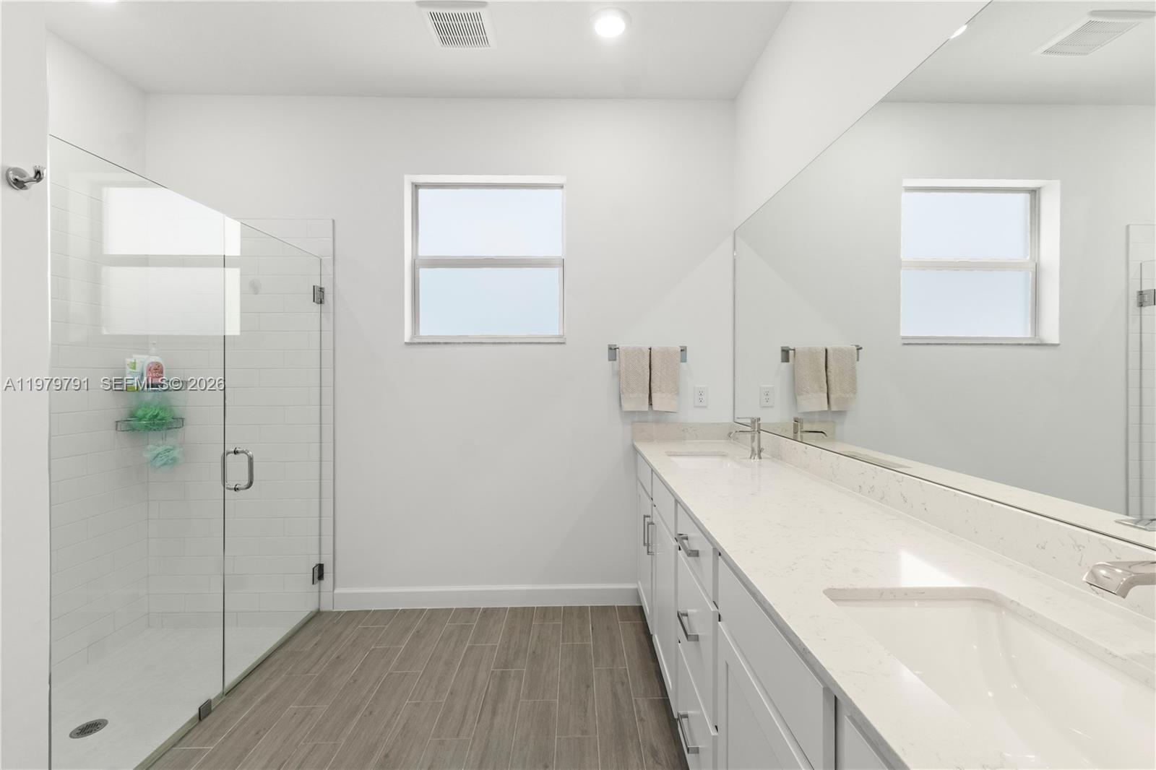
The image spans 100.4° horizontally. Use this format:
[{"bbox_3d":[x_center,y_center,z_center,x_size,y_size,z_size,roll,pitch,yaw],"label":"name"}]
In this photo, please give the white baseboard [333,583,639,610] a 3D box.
[{"bbox_3d":[-0.500,1.185,2.687,1.704,0.115,0.015,0,1,-1],"label":"white baseboard"}]

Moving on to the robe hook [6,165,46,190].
[{"bbox_3d":[-1.328,-0.501,1.165,0.055,0.056,0.051,0,1,0],"label":"robe hook"}]

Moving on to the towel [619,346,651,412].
[{"bbox_3d":[0.307,-0.030,2.642,0.165,0.353,0.056,0,1,-1],"label":"towel"}]

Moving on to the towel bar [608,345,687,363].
[{"bbox_3d":[0.389,-0.175,2.652,0.441,0.092,0.068,0,1,-1],"label":"towel bar"}]

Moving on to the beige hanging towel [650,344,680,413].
[{"bbox_3d":[0.473,-0.030,2.645,0.158,0.353,0.056,0,1,-1],"label":"beige hanging towel"}]

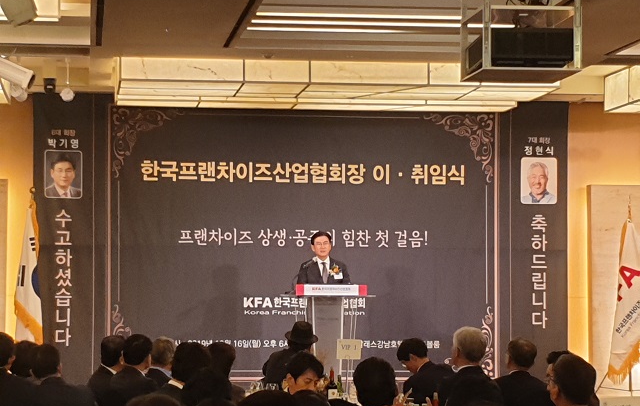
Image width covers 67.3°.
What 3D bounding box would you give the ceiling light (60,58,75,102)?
[{"bbox_3d":[-2.570,-1.260,4.900,0.140,0.440,0.140,0,-4,6],"label":"ceiling light"}]

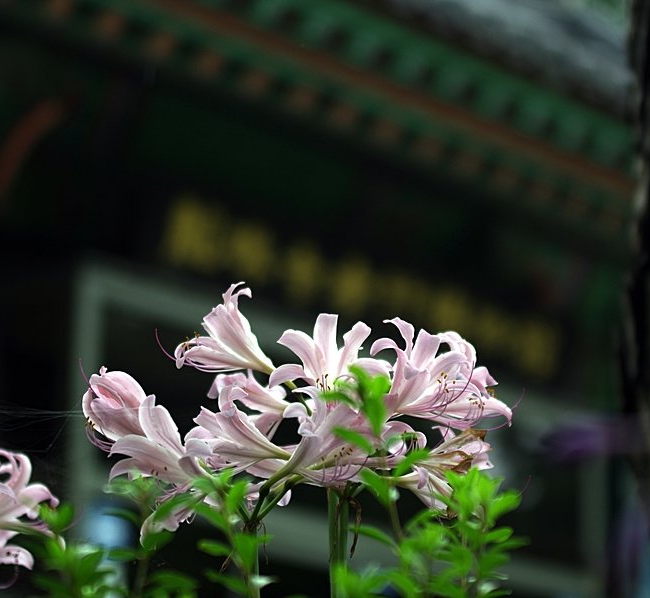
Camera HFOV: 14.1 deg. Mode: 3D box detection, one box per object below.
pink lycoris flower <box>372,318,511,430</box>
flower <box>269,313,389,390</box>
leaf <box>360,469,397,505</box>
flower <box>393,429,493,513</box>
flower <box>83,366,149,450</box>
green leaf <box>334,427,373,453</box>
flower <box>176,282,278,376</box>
[{"bbox_3d":[0.088,0.057,1.980,0.085,0.080,0.085,11,-14,-39],"label":"pink lycoris flower"},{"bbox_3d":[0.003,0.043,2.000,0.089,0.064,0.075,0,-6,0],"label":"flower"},{"bbox_3d":[0.039,0.138,1.920,0.006,0.036,0.014,-25,17,48],"label":"leaf"},{"bbox_3d":[0.090,0.129,1.980,0.070,0.060,0.050,3,-10,30],"label":"flower"},{"bbox_3d":[-0.158,0.083,1.990,0.062,0.052,0.050,23,-25,-38],"label":"flower"},{"bbox_3d":[0.021,0.102,1.900,0.033,0.006,0.013,30,14,-18],"label":"green leaf"},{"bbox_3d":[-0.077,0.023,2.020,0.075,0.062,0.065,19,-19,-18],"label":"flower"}]

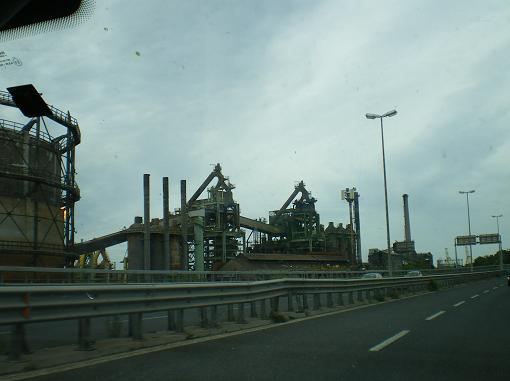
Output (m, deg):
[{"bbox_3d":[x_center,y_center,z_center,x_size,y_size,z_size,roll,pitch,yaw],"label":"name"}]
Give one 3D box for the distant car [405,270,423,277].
[{"bbox_3d":[19.586,10.589,69.000,1.720,1.470,4.100,-5,-8,27],"label":"distant car"}]

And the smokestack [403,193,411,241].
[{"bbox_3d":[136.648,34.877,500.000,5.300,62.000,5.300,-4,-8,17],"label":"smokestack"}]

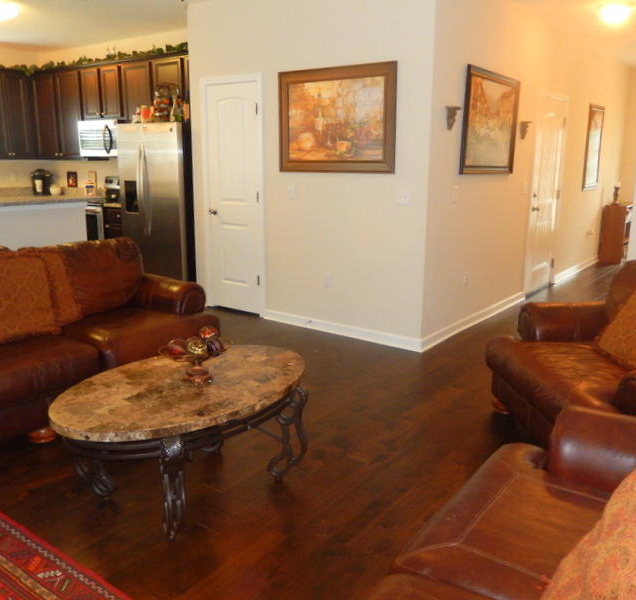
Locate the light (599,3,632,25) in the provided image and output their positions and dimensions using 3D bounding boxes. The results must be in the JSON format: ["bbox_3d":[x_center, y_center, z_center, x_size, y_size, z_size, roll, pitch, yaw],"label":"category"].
[{"bbox_3d":[2.599,-2.511,5.045,0.340,0.140,0.340,10,16,35],"label":"light"}]

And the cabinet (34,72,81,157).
[{"bbox_3d":[-3.063,-2.236,7.123,1.065,0.995,0.320,10,16,35],"label":"cabinet"}]

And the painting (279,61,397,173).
[{"bbox_3d":[0.110,-1.365,4.402,1.085,0.775,0.040,10,16,35],"label":"painting"}]

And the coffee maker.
[{"bbox_3d":[-3.604,-1.534,7.585,0.250,0.340,0.290,-2,14,-12],"label":"coffee maker"}]

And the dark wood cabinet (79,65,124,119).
[{"bbox_3d":[-2.329,-2.325,6.541,0.762,0.545,0.320,10,16,35],"label":"dark wood cabinet"}]

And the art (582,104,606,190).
[{"bbox_3d":[3.533,-1.932,7.398,0.040,1.040,0.840,10,16,35],"label":"art"}]

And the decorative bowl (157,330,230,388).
[{"bbox_3d":[-0.495,0.234,2.363,0.290,0.200,0.290,0,13,0],"label":"decorative bowl"}]

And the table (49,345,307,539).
[{"bbox_3d":[-0.520,0.574,2.446,0.754,0.500,1.106,12,18,40],"label":"table"}]

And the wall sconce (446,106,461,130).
[{"bbox_3d":[0.965,-1.290,4.102,0.080,0.165,0.100,10,16,35],"label":"wall sconce"}]

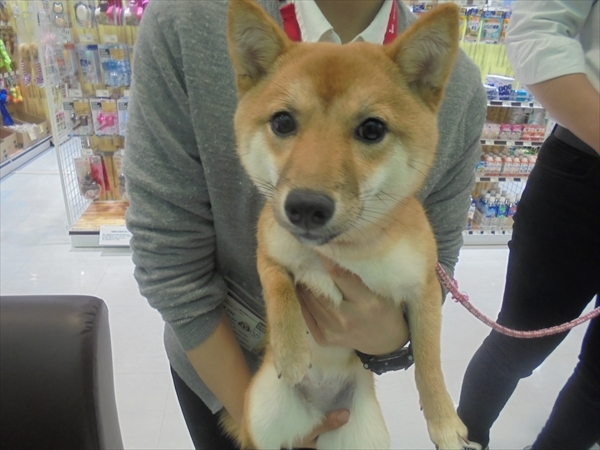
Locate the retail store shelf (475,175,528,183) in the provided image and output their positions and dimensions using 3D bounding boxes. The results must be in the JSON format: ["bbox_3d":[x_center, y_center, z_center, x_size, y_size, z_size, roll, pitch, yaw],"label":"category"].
[{"bbox_3d":[0.964,-0.364,2.948,0.900,0.040,0.460,0,23,-8],"label":"retail store shelf"}]

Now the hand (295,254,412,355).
[{"bbox_3d":[0.054,0.085,0.460,0.140,0.085,0.065,30,3,14],"label":"hand"}]

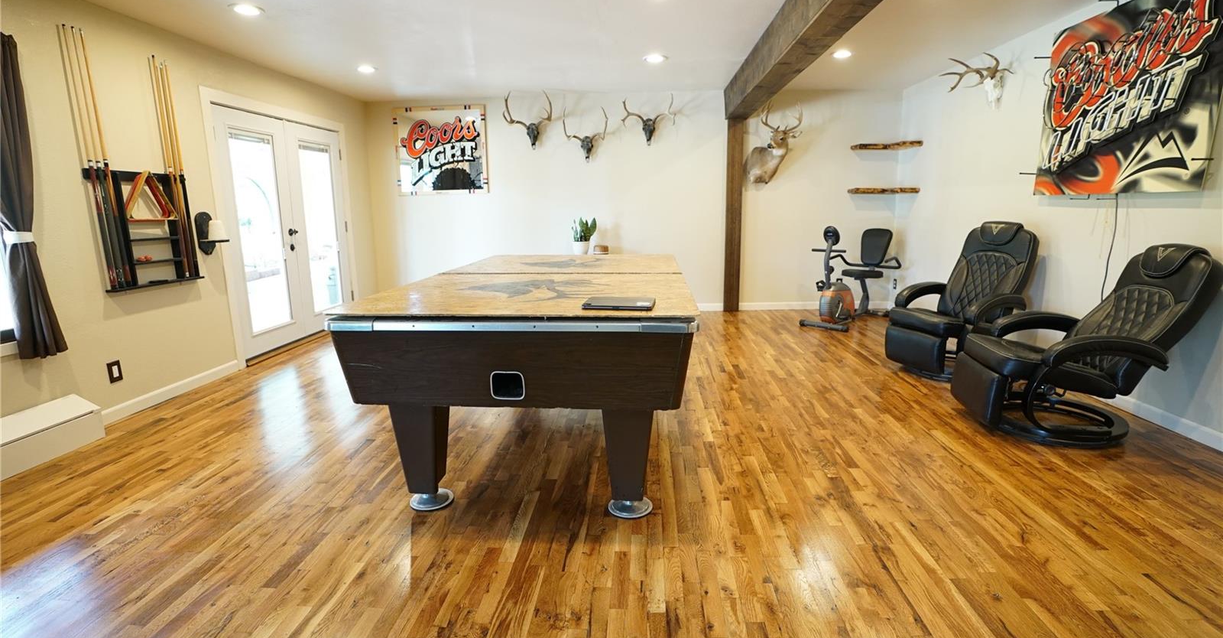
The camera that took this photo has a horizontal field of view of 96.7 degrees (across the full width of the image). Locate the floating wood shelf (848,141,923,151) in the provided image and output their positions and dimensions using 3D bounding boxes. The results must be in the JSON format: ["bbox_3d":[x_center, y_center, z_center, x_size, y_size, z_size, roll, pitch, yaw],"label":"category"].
[{"bbox_3d":[3.067,-1.911,6.014,0.710,0.075,0.380,7,14,34],"label":"floating wood shelf"}]

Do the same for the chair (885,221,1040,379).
[{"bbox_3d":[2.531,-0.135,3.928,0.860,1.080,0.700,-5,13,-20],"label":"chair"}]

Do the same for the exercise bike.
[{"bbox_3d":[2.587,-0.478,5.767,1.240,0.990,0.580,-11,16,-40],"label":"exercise bike"}]

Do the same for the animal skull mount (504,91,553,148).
[{"bbox_3d":[-0.912,-2.196,6.000,0.551,0.594,0.330,0,12,4],"label":"animal skull mount"}]

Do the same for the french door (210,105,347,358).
[{"bbox_3d":[-2.926,-0.820,5.097,0.060,2.000,1.725,0,12,4],"label":"french door"}]

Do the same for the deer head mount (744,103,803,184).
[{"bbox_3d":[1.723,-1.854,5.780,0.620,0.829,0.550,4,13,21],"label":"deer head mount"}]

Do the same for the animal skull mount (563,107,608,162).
[{"bbox_3d":[-0.287,-2.021,5.994,0.496,0.568,0.330,0,12,4],"label":"animal skull mount"}]

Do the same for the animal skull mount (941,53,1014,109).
[{"bbox_3d":[3.000,-1.925,4.438,0.340,0.460,0.540,0,12,4],"label":"animal skull mount"}]

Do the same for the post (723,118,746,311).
[{"bbox_3d":[1.386,-1.145,6.199,0.183,2.146,0.110,0,12,4],"label":"post"}]

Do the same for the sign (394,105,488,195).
[{"bbox_3d":[-1.973,-1.943,6.300,1.080,0.980,0.040,0,12,4],"label":"sign"}]

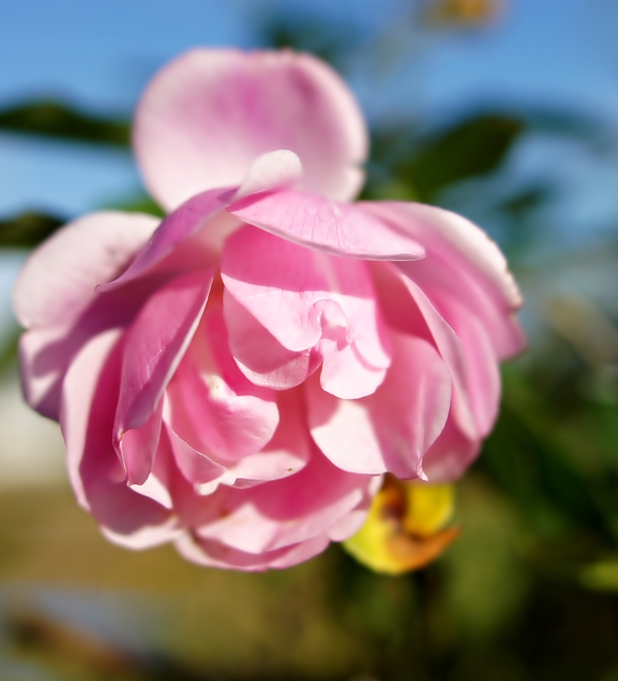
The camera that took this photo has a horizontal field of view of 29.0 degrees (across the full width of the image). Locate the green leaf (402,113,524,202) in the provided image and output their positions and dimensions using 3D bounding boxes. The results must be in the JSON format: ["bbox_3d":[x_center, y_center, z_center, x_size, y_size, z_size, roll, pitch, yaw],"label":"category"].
[{"bbox_3d":[0.036,-0.043,0.285,0.033,0.018,0.010,-39,5,-6],"label":"green leaf"}]

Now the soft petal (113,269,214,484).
[{"bbox_3d":[-0.027,0.007,0.219,0.015,0.037,0.013,22,0,-40],"label":"soft petal"}]

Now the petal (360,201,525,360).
[{"bbox_3d":[0.025,-0.012,0.236,0.031,0.027,0.016,-21,0,14],"label":"petal"}]

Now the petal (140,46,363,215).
[{"bbox_3d":[-0.012,-0.042,0.250,0.048,0.041,0.016,0,-15,0],"label":"petal"}]

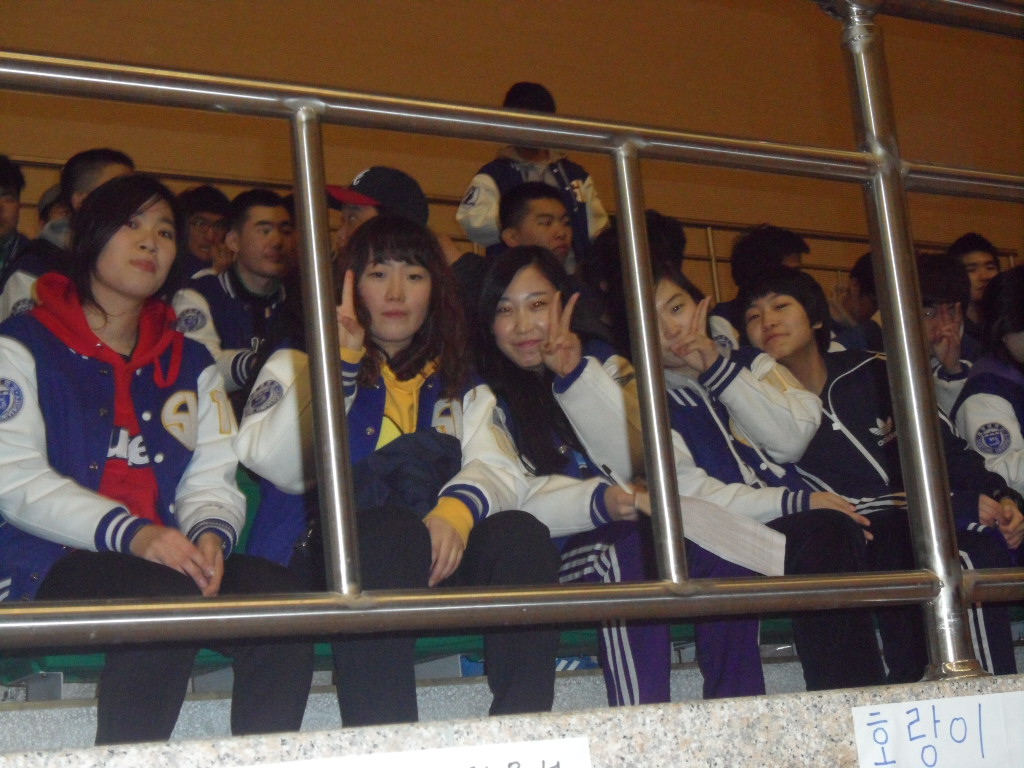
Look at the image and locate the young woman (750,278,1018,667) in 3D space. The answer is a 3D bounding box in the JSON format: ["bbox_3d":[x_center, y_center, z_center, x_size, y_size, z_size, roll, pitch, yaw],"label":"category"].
[{"bbox_3d":[0.770,0.260,3.415,0.520,1.110,0.700,0,-13,-26],"label":"young woman"}]

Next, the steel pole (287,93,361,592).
[{"bbox_3d":[-0.208,-0.038,2.000,0.037,0.565,0.037,2,-14,-32],"label":"steel pole"}]

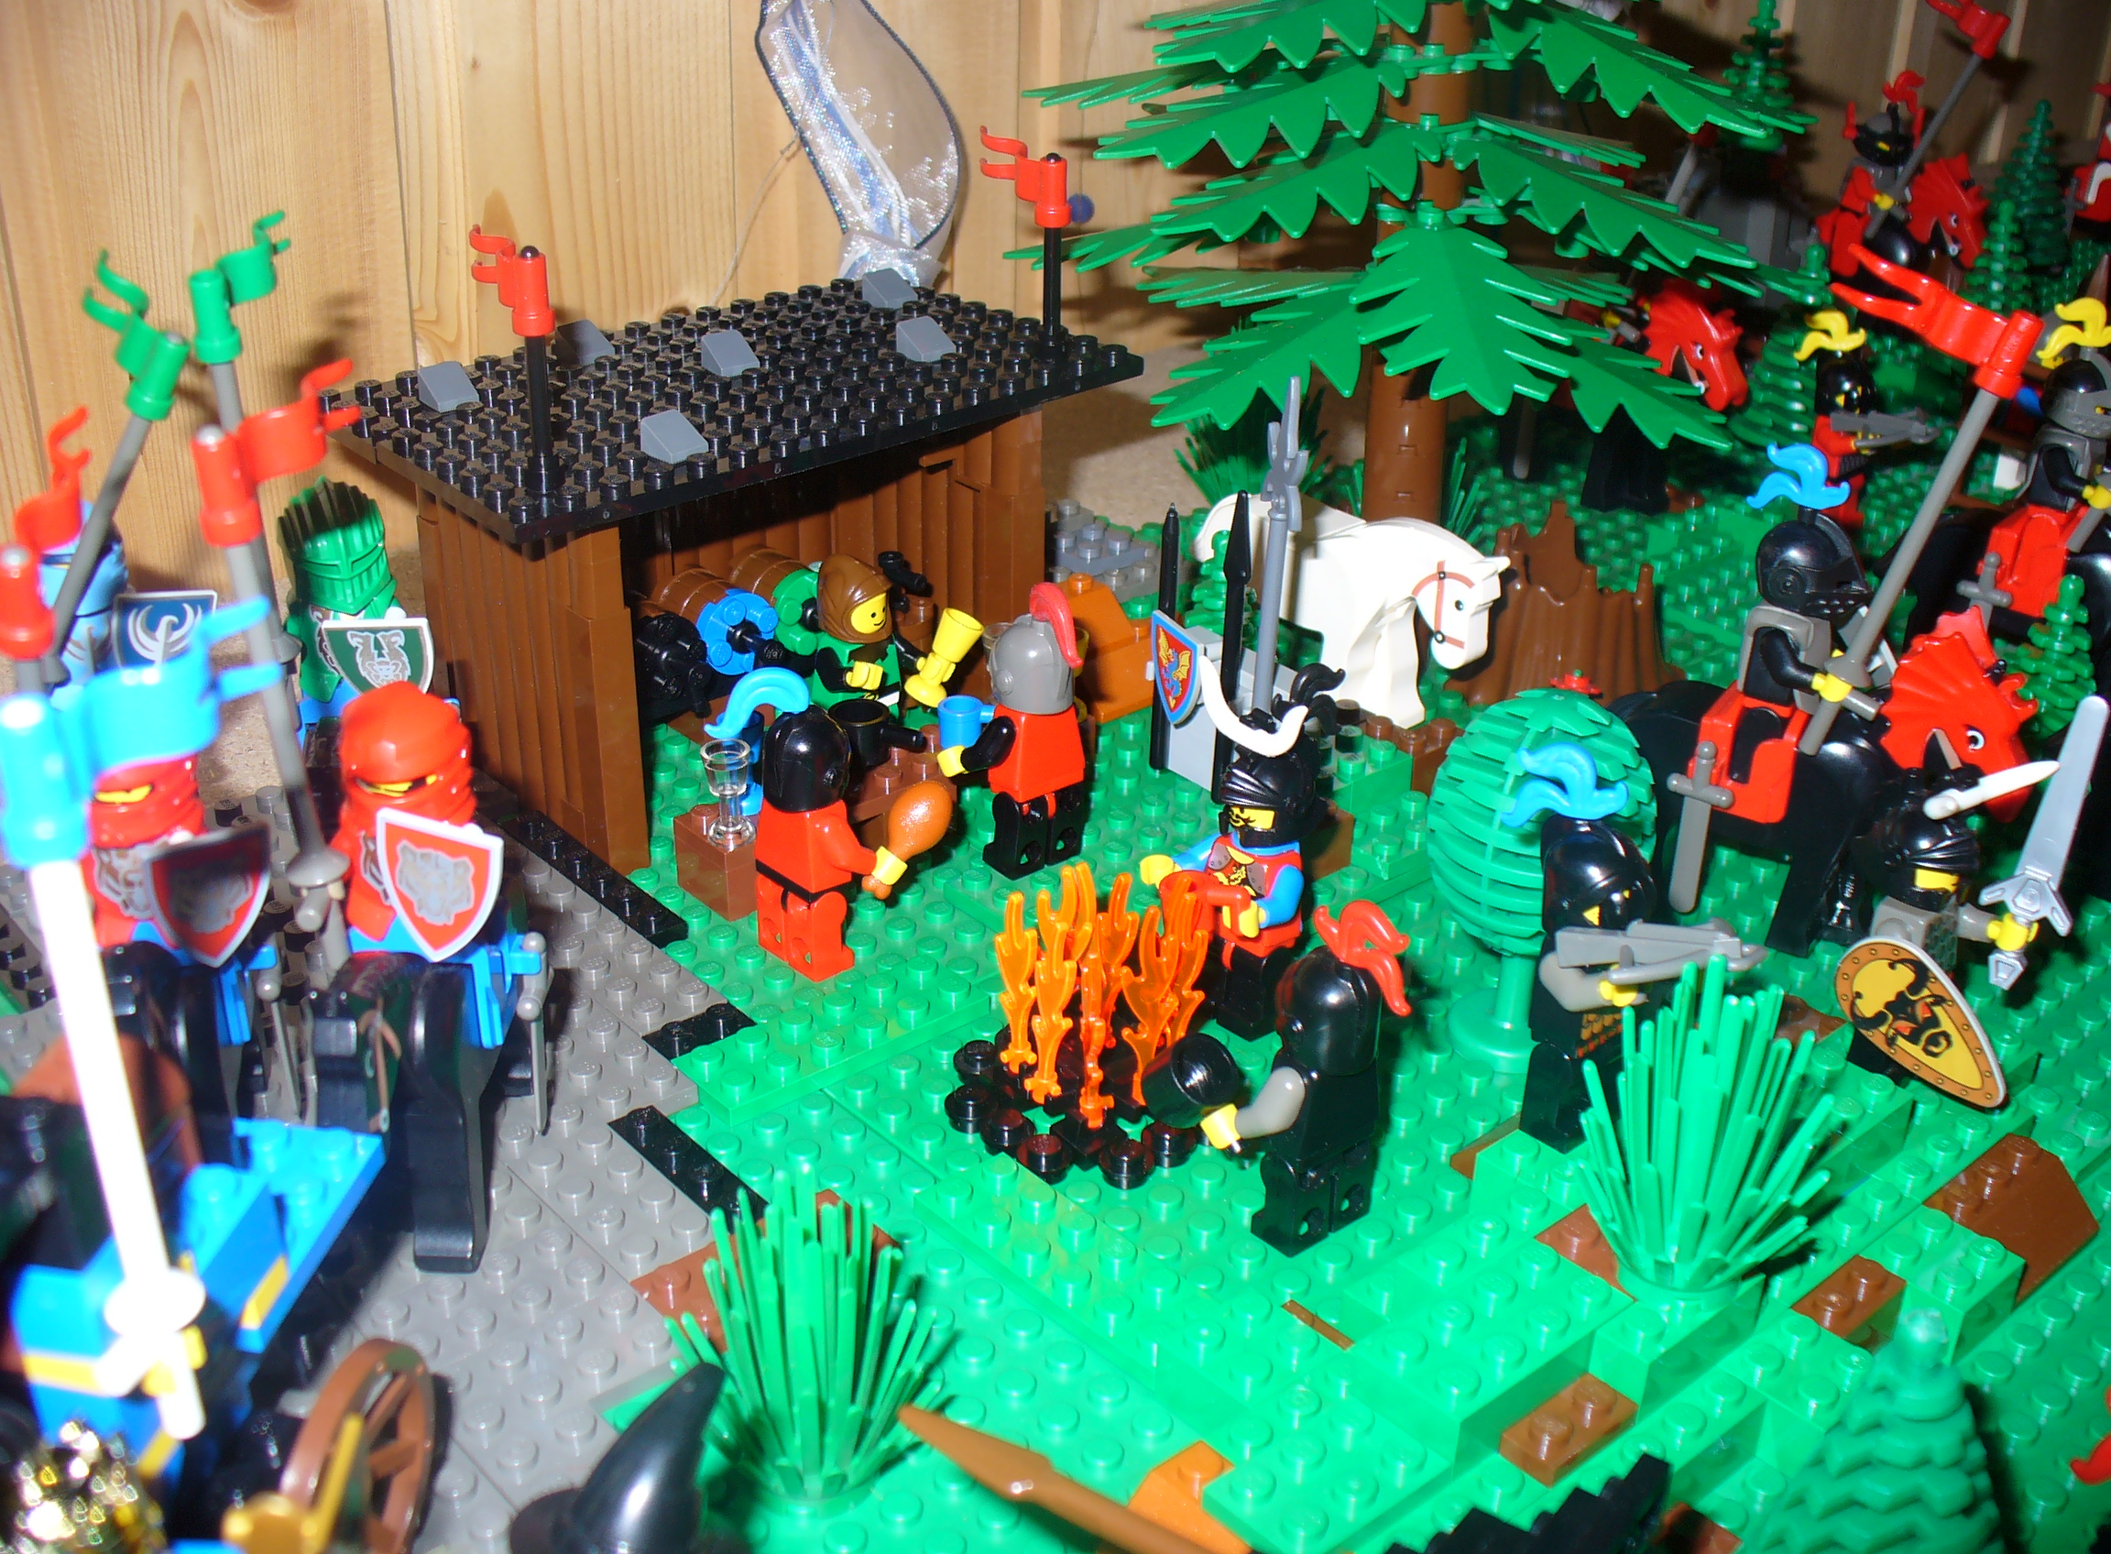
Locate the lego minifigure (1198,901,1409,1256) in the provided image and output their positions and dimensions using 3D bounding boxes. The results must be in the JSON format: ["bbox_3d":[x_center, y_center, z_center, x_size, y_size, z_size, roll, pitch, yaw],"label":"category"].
[{"bbox_3d":[0.035,0.038,0.294,0.025,0.051,0.026,-21,34,-36],"label":"lego minifigure"}]

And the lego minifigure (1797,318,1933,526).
[{"bbox_3d":[0.198,-0.085,0.554,0.022,0.052,0.035,-21,34,-35],"label":"lego minifigure"}]

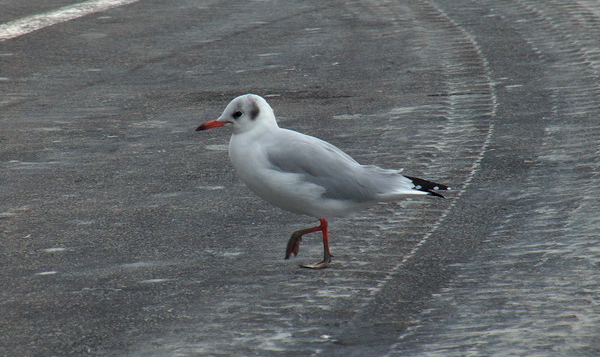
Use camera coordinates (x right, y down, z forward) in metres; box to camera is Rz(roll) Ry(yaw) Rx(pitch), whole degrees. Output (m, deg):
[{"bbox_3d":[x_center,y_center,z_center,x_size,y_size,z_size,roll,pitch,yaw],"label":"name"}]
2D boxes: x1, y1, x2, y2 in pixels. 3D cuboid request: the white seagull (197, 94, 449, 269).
[{"bbox_3d":[0.031,0.004,7.100,0.348,0.242,0.120,0,12,0],"label":"white seagull"}]

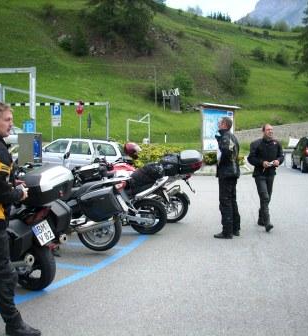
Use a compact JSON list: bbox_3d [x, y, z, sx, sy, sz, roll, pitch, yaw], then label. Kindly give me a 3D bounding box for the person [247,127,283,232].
[{"bbox_3d":[1.830,0.131,7.830,0.580,1.740,0.460,-1,3,-11],"label":"person"}]

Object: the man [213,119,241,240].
[{"bbox_3d":[1.100,0.137,7.200,0.400,1.800,0.500,1,3,13],"label":"man"}]

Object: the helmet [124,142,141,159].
[{"bbox_3d":[-0.400,-0.325,9.000,0.330,0.270,0.260,2,4,37],"label":"helmet"}]

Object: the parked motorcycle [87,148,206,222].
[{"bbox_3d":[-0.265,0.305,8.650,2.200,1.300,0.860,2,4,27],"label":"parked motorcycle"}]

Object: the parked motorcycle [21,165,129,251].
[{"bbox_3d":[-1.290,0.460,6.650,2.180,1.220,0.880,2,4,31],"label":"parked motorcycle"}]

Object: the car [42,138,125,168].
[{"bbox_3d":[-2.600,-0.243,16.700,4.400,1.470,1.700,1,4,24],"label":"car"}]

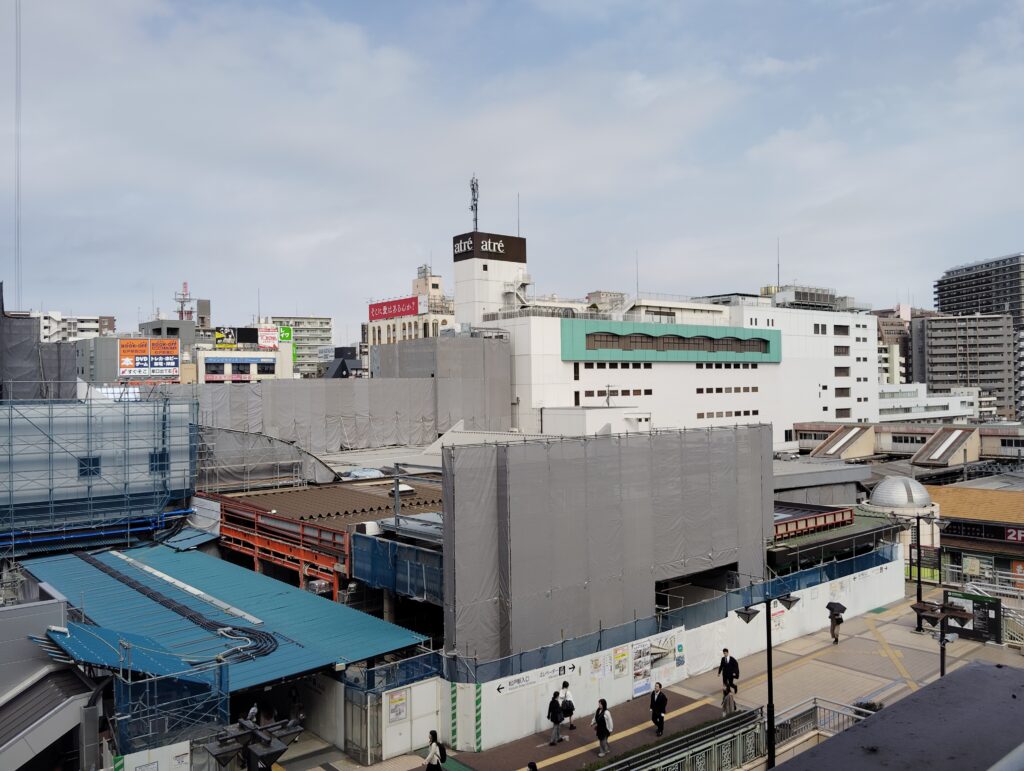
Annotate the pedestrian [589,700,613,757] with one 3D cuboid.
[{"bbox_3d":[2.661,10.054,24.438,0.420,1.640,0.540,-1,1,-39],"label":"pedestrian"}]

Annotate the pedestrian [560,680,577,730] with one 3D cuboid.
[{"bbox_3d":[1.740,10.082,26.083,0.480,1.570,0.500,0,1,44],"label":"pedestrian"}]

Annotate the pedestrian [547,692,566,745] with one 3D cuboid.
[{"bbox_3d":[1.343,10.197,25.522,0.550,1.640,0.550,-1,0,-39],"label":"pedestrian"}]

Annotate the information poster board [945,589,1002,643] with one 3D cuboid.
[{"bbox_3d":[19.772,9.928,35.638,2.190,1.950,0.250,-1,0,35],"label":"information poster board"}]

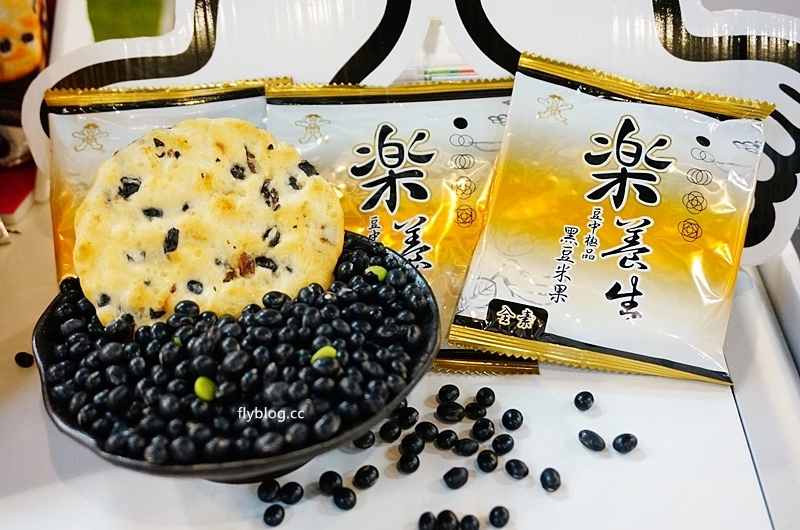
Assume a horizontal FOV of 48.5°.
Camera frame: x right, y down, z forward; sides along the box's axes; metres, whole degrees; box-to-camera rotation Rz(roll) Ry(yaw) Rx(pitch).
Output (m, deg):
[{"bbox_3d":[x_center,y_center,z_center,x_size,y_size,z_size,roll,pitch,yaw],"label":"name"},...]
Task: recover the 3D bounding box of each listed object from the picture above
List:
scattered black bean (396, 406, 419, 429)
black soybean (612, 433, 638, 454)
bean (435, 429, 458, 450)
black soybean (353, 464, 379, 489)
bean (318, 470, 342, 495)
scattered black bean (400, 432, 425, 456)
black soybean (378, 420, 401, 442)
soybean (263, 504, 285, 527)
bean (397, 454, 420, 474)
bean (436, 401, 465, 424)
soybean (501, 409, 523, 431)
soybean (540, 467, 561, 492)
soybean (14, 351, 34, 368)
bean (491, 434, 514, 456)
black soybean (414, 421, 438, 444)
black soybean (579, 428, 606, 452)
[{"bbox_3d":[0.003,0.060,0.347,0.008,0.008,0.009,0,32,1],"label":"scattered black bean"},{"bbox_3d":[0.088,0.070,0.348,0.010,0.007,0.008,-7,29,-12],"label":"black soybean"},{"bbox_3d":[0.018,0.065,0.331,0.008,0.007,0.007,-13,36,-20],"label":"bean"},{"bbox_3d":[-0.012,0.075,0.314,0.010,0.008,0.008,-28,43,-36],"label":"black soybean"},{"bbox_3d":[-0.025,0.081,0.327,0.008,0.008,0.009,-3,28,-5],"label":"bean"},{"bbox_3d":[0.005,0.070,0.346,0.009,0.008,0.010,1,28,1],"label":"scattered black bean"},{"bbox_3d":[-0.004,0.064,0.340,0.008,0.008,0.009,0,32,-1],"label":"black soybean"},{"bbox_3d":[-0.044,0.089,0.314,0.007,0.006,0.009,4,28,7],"label":"soybean"},{"bbox_3d":[0.003,0.073,0.325,0.008,0.008,0.008,0,32,1],"label":"bean"},{"bbox_3d":[0.020,0.058,0.349,0.011,0.008,0.009,2,32,4],"label":"bean"},{"bbox_3d":[0.043,0.059,0.340,0.008,0.008,0.008,0,33,0],"label":"soybean"},{"bbox_3d":[0.056,0.080,0.330,0.007,0.007,0.010,3,28,6],"label":"soybean"},{"bbox_3d":[-0.156,0.039,0.368,0.008,0.006,0.006,15,36,21],"label":"soybean"},{"bbox_3d":[0.039,0.068,0.334,0.008,0.008,0.009,5,32,8],"label":"bean"},{"bbox_3d":[0.010,0.063,0.334,0.009,0.007,0.007,17,37,23],"label":"black soybean"},{"bbox_3d":[0.072,0.066,0.331,0.007,0.007,0.011,-24,40,-32],"label":"black soybean"}]

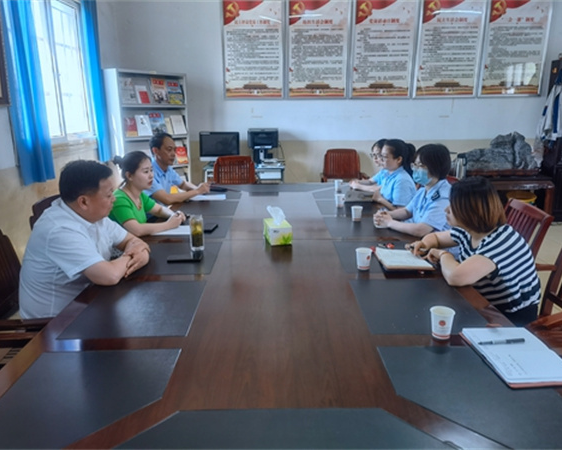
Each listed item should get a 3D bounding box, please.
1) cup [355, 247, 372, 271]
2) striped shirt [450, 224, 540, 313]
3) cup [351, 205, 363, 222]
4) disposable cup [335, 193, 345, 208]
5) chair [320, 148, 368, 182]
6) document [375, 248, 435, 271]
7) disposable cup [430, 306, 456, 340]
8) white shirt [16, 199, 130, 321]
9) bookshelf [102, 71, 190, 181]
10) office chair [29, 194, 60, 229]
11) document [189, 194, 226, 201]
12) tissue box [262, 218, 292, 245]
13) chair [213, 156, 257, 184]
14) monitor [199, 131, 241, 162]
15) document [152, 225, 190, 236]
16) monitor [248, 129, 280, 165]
[{"bbox_3d":[0.379,0.160,2.115,0.075,0.086,0.075,0,14,0],"label":"cup"},{"bbox_3d":[0.950,0.177,2.132,0.370,0.450,0.420,2,15,7],"label":"striped shirt"},{"bbox_3d":[0.480,-0.069,2.947,0.073,0.088,0.073,0,15,0],"label":"cup"},{"bbox_3d":[0.426,-0.170,3.337,0.073,0.088,0.073,0,15,0],"label":"disposable cup"},{"bbox_3d":[0.683,-0.299,5.168,0.550,0.990,0.570,0,14,2],"label":"chair"},{"bbox_3d":[0.571,0.165,2.232,0.215,0.018,0.290,0,14,0],"label":"document"},{"bbox_3d":[0.518,0.317,1.488,0.075,0.086,0.075,0,14,0],"label":"disposable cup"},{"bbox_3d":[-0.925,0.148,2.104,0.420,0.560,0.500,1,15,3],"label":"white shirt"},{"bbox_3d":[-1.545,-0.860,5.582,0.300,1.800,0.920,12,19,38],"label":"bookshelf"},{"bbox_3d":[-0.955,0.360,2.577,0.570,0.990,0.550,0,14,0],"label":"office chair"},{"bbox_3d":[-0.613,-0.232,3.854,0.290,0.012,0.230,0,14,0],"label":"document"},{"bbox_3d":[-0.019,0.035,2.531,0.113,0.094,0.190,-4,15,-14],"label":"tissue box"},{"bbox_3d":[-0.446,-0.130,4.520,0.550,0.990,0.570,0,14,0],"label":"chair"},{"bbox_3d":[-0.735,-0.933,5.625,0.480,0.380,0.160,-1,15,-3],"label":"monitor"},{"bbox_3d":[-0.629,0.029,2.821,0.280,0.010,0.220,0,14,0],"label":"document"},{"bbox_3d":[-0.210,-0.938,5.624,0.370,0.420,0.190,0,15,0],"label":"monitor"}]

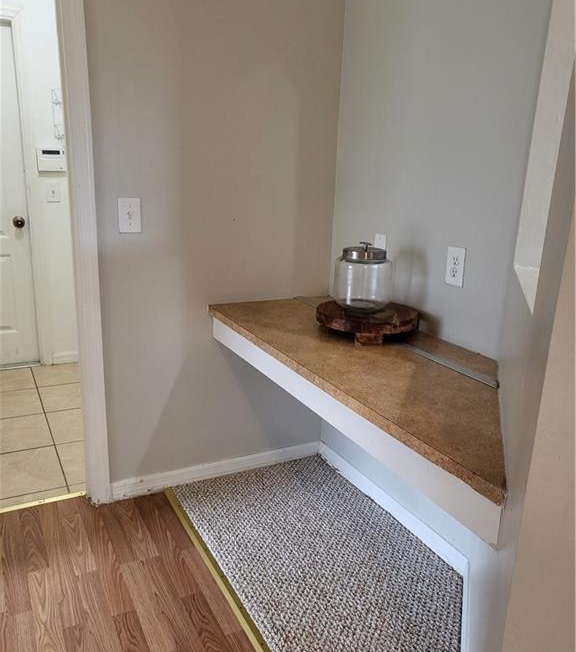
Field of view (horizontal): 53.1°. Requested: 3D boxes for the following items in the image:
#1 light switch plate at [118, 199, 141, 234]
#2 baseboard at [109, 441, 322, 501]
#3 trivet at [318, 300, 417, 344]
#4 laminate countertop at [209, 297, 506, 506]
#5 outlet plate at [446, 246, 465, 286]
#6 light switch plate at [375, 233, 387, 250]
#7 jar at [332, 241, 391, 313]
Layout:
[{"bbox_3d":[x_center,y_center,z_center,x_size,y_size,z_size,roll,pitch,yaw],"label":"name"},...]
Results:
[{"bbox_3d":[-0.555,-0.387,2.031,0.075,0.120,0.010,-6,17,-26],"label":"light switch plate"},{"bbox_3d":[-0.268,0.606,2.473,0.956,0.070,0.014,-6,17,-26],"label":"baseboard"},{"bbox_3d":[0.267,-0.018,1.978,0.340,0.073,0.340,2,15,-1],"label":"trivet"},{"bbox_3d":[0.281,0.100,1.764,0.547,0.039,1.467,-6,18,-28],"label":"laminate countertop"},{"bbox_3d":[0.525,-0.186,1.819,0.010,0.120,0.075,-6,18,-28],"label":"outlet plate"},{"bbox_3d":[0.340,-0.279,2.151,0.010,0.116,0.068,-6,18,-28],"label":"light switch plate"},{"bbox_3d":[0.261,-0.169,1.958,0.197,0.228,0.197,2,15,-1],"label":"jar"}]

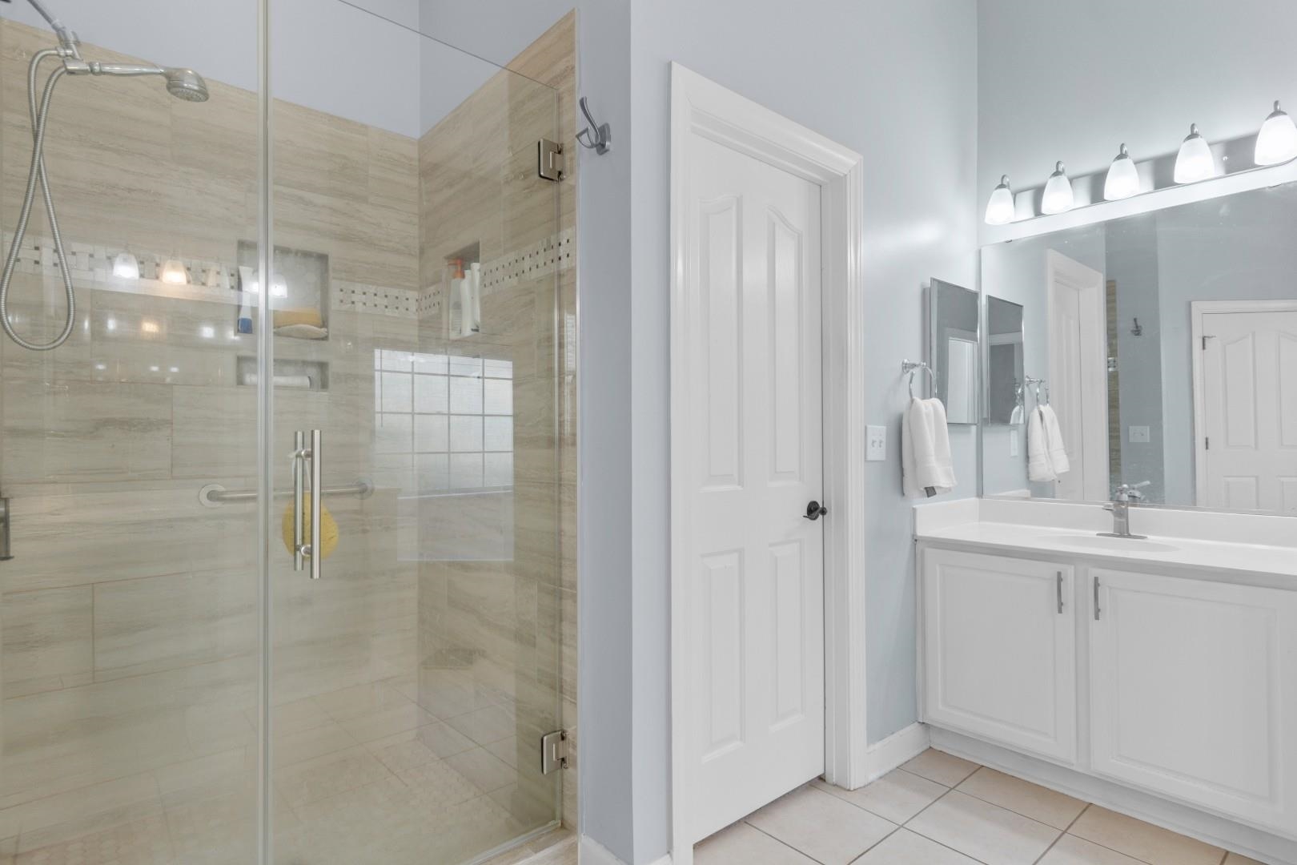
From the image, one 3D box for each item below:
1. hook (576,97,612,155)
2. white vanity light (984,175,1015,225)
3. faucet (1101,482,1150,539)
[{"bbox_3d":[-0.140,-0.779,1.650,0.073,0.125,0.055,0,-1,-40],"label":"hook"},{"bbox_3d":[1.418,-0.943,2.607,0.135,0.186,0.110,0,-1,-42],"label":"white vanity light"},{"bbox_3d":[1.653,0.279,2.285,0.148,0.180,0.155,0,-1,-42],"label":"faucet"}]

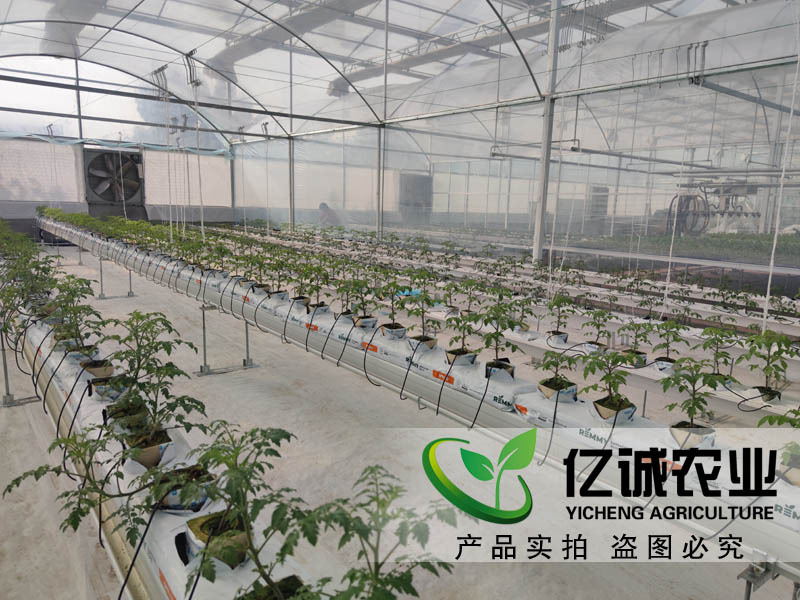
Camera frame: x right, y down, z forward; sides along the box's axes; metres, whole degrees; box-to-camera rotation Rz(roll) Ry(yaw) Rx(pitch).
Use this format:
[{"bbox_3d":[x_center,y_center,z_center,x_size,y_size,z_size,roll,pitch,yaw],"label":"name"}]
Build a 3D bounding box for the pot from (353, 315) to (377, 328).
[{"bbox_3d":[-0.198,0.133,3.072,0.100,0.061,0.100,-6,13,-38],"label":"pot"}]

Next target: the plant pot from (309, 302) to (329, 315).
[{"bbox_3d":[-0.500,0.065,3.428,0.105,0.064,0.105,-6,13,-38],"label":"plant pot"}]

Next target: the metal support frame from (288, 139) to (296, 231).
[{"bbox_3d":[-2.884,-2.790,14.764,0.100,2.960,0.100,-6,13,-38],"label":"metal support frame"}]

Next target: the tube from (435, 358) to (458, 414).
[{"bbox_3d":[0.211,0.378,2.437,0.120,0.251,0.040,-6,13,-38],"label":"tube"}]

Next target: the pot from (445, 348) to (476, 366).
[{"bbox_3d":[0.272,0.262,2.464,0.105,0.064,0.105,-6,13,-38],"label":"pot"}]

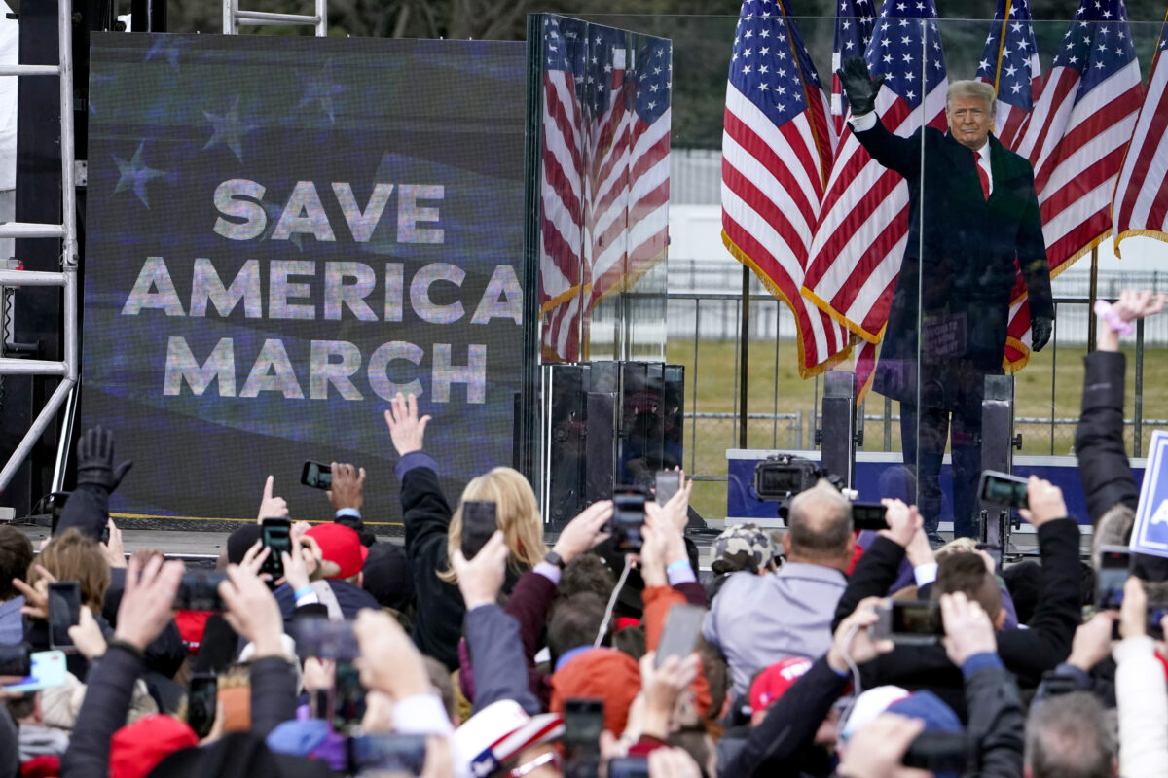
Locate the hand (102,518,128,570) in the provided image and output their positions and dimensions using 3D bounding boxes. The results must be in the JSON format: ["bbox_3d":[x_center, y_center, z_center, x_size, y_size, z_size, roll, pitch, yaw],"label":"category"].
[{"bbox_3d":[-1.330,0.439,31.000,0.060,0.160,0.075,2,3,41],"label":"hand"}]

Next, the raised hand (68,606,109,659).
[{"bbox_3d":[-1.144,0.563,25.300,0.085,0.130,0.070,-2,3,-41],"label":"raised hand"}]

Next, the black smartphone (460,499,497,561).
[{"bbox_3d":[-0.237,0.324,24.600,0.075,0.152,0.010,3,-4,0],"label":"black smartphone"}]

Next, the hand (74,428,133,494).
[{"bbox_3d":[-1.393,0.205,31.800,0.165,0.190,0.060,1,1,6],"label":"hand"}]

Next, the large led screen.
[{"bbox_3d":[-1.048,-0.453,45.000,2.000,2.000,0.120,2,2,9],"label":"large led screen"}]

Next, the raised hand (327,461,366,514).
[{"bbox_3d":[-0.692,0.285,32.000,0.105,0.155,0.080,0,2,-9],"label":"raised hand"}]

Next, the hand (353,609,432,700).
[{"bbox_3d":[-0.338,0.471,19.400,0.112,0.160,0.090,-20,-6,-16],"label":"hand"}]

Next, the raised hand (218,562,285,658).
[{"bbox_3d":[-0.658,0.438,21.700,0.110,0.185,0.085,-1,2,-23],"label":"raised hand"}]

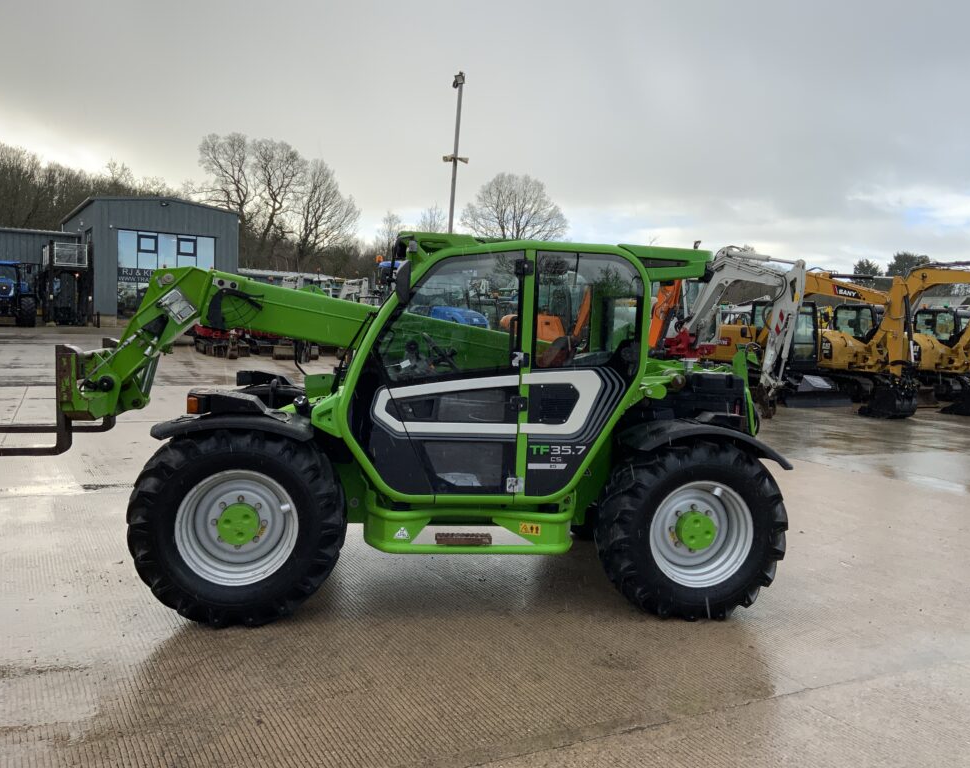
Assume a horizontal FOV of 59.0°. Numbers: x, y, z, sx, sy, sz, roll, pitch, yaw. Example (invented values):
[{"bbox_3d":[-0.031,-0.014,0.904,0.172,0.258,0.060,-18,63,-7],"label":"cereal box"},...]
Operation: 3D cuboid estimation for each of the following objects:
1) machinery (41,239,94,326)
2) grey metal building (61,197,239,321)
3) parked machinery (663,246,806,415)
[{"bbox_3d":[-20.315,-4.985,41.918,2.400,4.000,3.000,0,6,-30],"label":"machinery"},{"bbox_3d":[-19.351,-6.530,48.198,6.500,6.050,18.000,0,6,-30],"label":"grey metal building"},{"bbox_3d":[4.645,-1.290,18.709,2.200,3.460,6.000,0,6,-29],"label":"parked machinery"}]

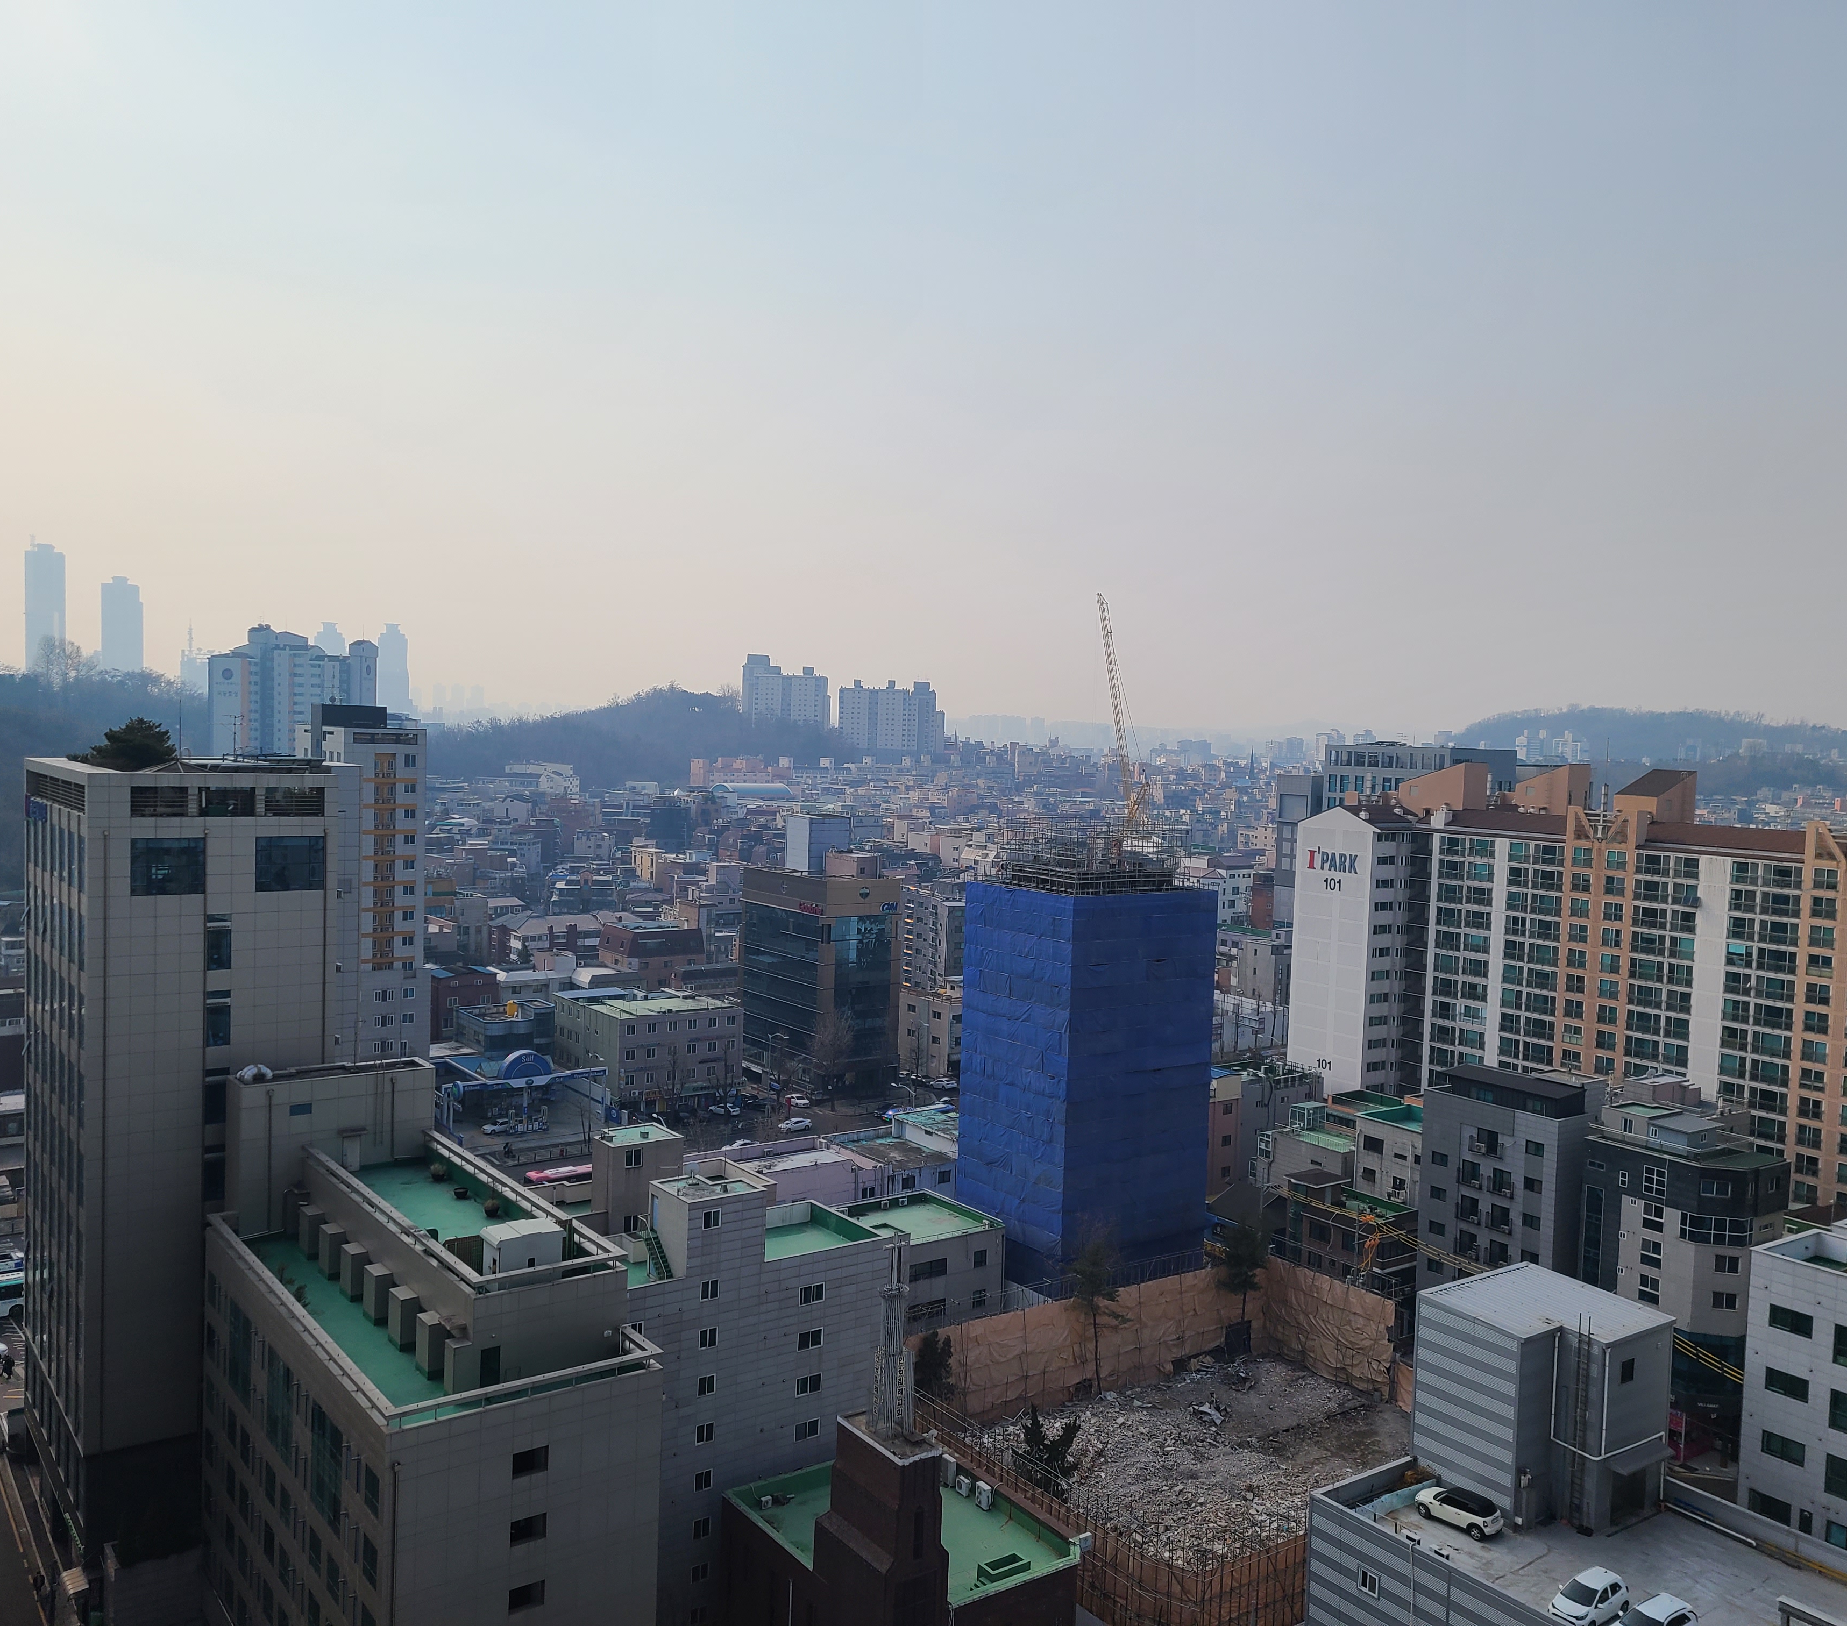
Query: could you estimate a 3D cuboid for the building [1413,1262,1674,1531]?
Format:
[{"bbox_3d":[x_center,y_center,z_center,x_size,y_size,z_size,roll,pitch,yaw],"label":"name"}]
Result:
[{"bbox_3d":[26.968,25.665,71.137,7.800,8.400,7.500,0,4,-35],"label":"building"}]

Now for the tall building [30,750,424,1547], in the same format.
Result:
[{"bbox_3d":[-46.942,19.701,103.258,14.760,45.313,24.140,0,4,-36],"label":"tall building"}]

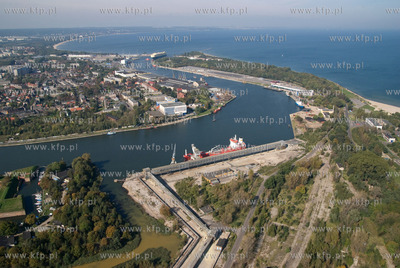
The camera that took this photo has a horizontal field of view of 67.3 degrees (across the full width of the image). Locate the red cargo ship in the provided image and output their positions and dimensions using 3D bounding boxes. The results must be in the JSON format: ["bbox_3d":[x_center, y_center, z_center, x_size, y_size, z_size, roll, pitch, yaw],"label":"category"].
[{"bbox_3d":[26.710,24.010,532.920,121.000,32.300,18.100,-9,21,-23],"label":"red cargo ship"}]

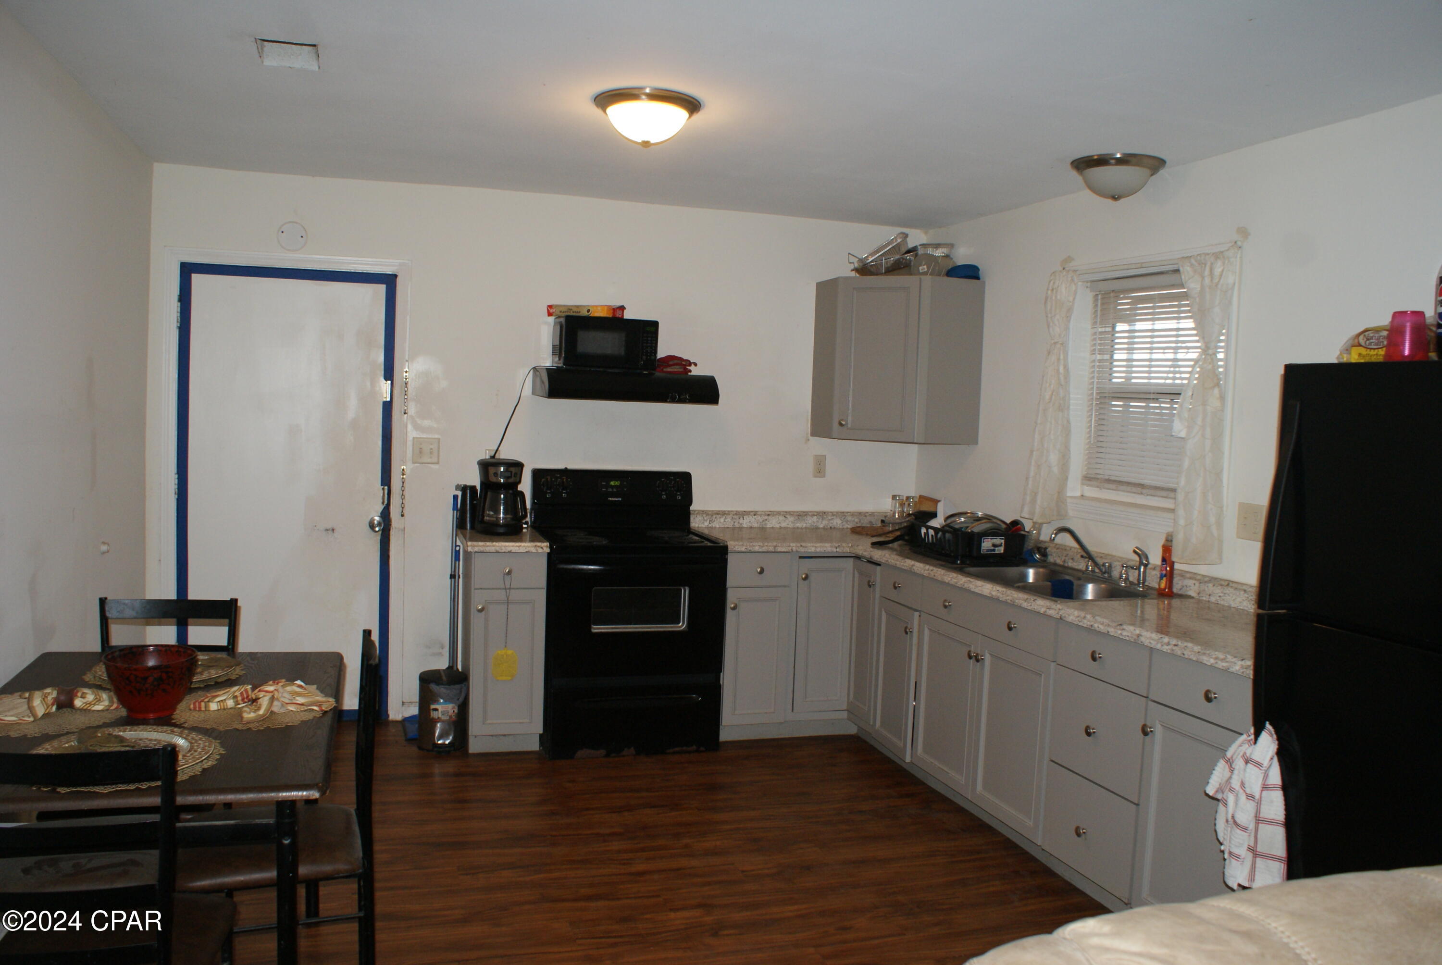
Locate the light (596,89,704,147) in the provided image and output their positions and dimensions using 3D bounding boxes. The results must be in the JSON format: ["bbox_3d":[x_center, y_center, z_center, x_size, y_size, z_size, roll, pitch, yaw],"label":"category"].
[{"bbox_3d":[-0.231,-1.121,3.393,0.335,0.135,0.335,2,4,0],"label":"light"}]

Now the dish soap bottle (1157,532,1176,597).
[{"bbox_3d":[1.554,0.284,3.757,0.045,0.216,0.062,1,4,-18],"label":"dish soap bottle"}]

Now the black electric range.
[{"bbox_3d":[-0.444,0.561,4.897,0.762,1.175,0.680,1,4,-18],"label":"black electric range"}]

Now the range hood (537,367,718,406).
[{"bbox_3d":[-0.458,-0.453,5.064,0.780,0.138,0.450,1,4,-19],"label":"range hood"}]

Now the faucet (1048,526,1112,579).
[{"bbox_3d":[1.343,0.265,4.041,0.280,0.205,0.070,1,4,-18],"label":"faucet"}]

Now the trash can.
[{"bbox_3d":[-1.192,0.978,4.631,0.208,0.325,0.235,1,4,-18],"label":"trash can"}]

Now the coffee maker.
[{"bbox_3d":[-1.004,0.060,4.922,0.220,0.340,0.230,0,4,-24],"label":"coffee maker"}]

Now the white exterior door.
[{"bbox_3d":[-1.924,0.073,4.838,0.895,2.030,0.050,1,4,-19],"label":"white exterior door"}]

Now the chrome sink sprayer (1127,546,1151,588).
[{"bbox_3d":[1.503,0.306,3.892,0.065,0.149,0.045,1,4,-18],"label":"chrome sink sprayer"}]

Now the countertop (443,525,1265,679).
[{"bbox_3d":[0.369,0.356,3.894,2.380,0.050,3.080,1,4,-18],"label":"countertop"}]

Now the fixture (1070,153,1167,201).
[{"bbox_3d":[1.447,-1.098,3.947,0.345,0.140,0.345,1,4,-19],"label":"fixture"}]

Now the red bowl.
[{"bbox_3d":[-1.317,0.465,2.511,0.220,0.135,0.220,1,4,-19],"label":"red bowl"}]

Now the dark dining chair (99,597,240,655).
[{"bbox_3d":[-1.542,0.788,2.948,0.400,0.890,0.450,1,4,-15],"label":"dark dining chair"}]

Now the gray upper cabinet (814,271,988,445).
[{"bbox_3d":[0.914,-0.593,5.383,0.860,0.770,0.645,4,4,27],"label":"gray upper cabinet"}]

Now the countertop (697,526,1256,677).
[{"bbox_3d":[0.896,0.372,4.173,1.220,0.042,3.120,1,4,-19],"label":"countertop"}]

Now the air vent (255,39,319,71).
[{"bbox_3d":[-1.225,-1.214,3.070,0.165,0.030,0.245,1,4,-19],"label":"air vent"}]

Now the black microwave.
[{"bbox_3d":[-0.537,-0.625,4.960,0.425,0.235,0.335,1,4,-18],"label":"black microwave"}]

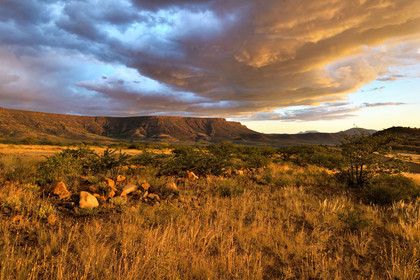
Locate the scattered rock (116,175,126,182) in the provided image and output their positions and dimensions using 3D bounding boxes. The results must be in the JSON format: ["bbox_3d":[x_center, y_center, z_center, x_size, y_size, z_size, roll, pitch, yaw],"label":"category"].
[{"bbox_3d":[-3.540,1.540,8.864,0.377,0.302,0.321,0,-1,0],"label":"scattered rock"}]

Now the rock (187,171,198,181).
[{"bbox_3d":[-0.781,1.584,9.886,0.504,0.420,0.429,0,-1,0],"label":"rock"}]

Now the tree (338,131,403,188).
[{"bbox_3d":[6.340,0.766,8.700,2.591,2.277,2.300,0,-1,0],"label":"tree"}]

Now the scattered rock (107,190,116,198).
[{"bbox_3d":[-3.089,1.709,6.950,0.296,0.237,0.251,0,-1,0],"label":"scattered rock"}]

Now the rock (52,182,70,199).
[{"bbox_3d":[-4.208,1.446,6.300,0.469,0.477,0.387,0,-1,-34],"label":"rock"}]

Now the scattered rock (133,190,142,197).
[{"bbox_3d":[-2.340,1.727,7.152,0.304,0.183,0.259,0,-1,0],"label":"scattered rock"}]

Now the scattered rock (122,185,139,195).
[{"bbox_3d":[-2.443,1.531,6.800,0.482,0.292,0.348,0,-1,-20],"label":"scattered rock"}]

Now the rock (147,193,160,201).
[{"bbox_3d":[-1.572,1.622,6.250,0.342,0.219,0.282,0,-1,-14],"label":"rock"}]

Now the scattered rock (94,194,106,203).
[{"bbox_3d":[-3.020,1.601,6.100,0.320,0.206,0.264,0,-1,-26],"label":"scattered rock"}]

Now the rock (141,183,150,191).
[{"bbox_3d":[-2.022,1.481,7.000,0.276,0.221,0.256,0,-1,-16],"label":"rock"}]

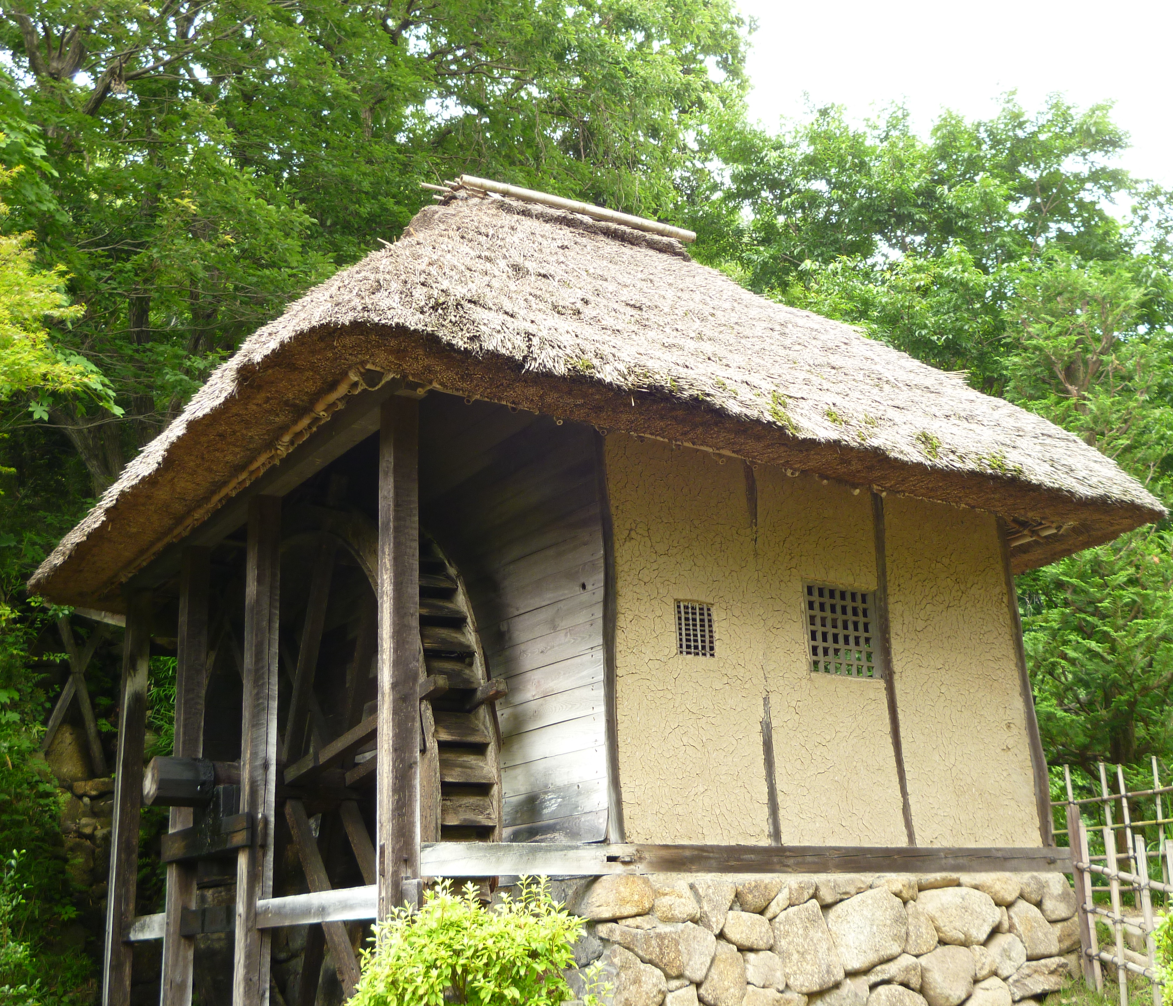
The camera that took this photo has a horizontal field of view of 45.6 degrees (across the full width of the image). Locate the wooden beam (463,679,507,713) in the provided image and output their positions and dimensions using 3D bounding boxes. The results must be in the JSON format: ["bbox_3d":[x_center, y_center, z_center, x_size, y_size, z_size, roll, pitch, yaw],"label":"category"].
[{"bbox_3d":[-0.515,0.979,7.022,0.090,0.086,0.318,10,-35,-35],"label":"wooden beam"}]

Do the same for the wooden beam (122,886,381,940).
[{"bbox_3d":[-1.793,2.170,7.299,0.090,0.135,3.412,10,-22,-35],"label":"wooden beam"}]

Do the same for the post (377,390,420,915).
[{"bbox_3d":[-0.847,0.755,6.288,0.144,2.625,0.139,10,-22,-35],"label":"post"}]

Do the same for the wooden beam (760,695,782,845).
[{"bbox_3d":[0.948,1.421,7.426,0.090,0.787,0.090,10,-22,-35],"label":"wooden beam"}]

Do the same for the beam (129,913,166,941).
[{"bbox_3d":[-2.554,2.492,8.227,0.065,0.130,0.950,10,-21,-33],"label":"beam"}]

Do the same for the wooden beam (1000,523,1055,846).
[{"bbox_3d":[2.544,1.026,8.213,0.105,1.980,0.105,10,-21,-33],"label":"wooden beam"}]

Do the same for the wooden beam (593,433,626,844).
[{"bbox_3d":[0.071,0.605,6.597,0.100,1.990,0.100,10,-21,-33],"label":"wooden beam"}]

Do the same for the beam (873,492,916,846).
[{"bbox_3d":[1.762,0.927,8.232,0.113,2.148,0.105,10,-22,-35],"label":"beam"}]

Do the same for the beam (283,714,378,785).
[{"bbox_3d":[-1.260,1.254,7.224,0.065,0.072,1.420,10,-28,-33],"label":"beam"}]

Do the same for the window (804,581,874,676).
[{"bbox_3d":[1.364,0.685,7.454,0.520,0.495,0.060,10,-21,-33],"label":"window"}]

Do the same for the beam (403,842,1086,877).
[{"bbox_3d":[1.107,1.892,7.376,4.650,0.141,0.142,10,-22,-35],"label":"beam"}]

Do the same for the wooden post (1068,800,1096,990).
[{"bbox_3d":[2.767,2.191,7.795,0.065,1.000,0.065,14,-24,-31],"label":"wooden post"}]

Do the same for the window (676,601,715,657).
[{"bbox_3d":[0.561,0.673,7.386,0.263,0.289,0.060,10,-22,-35],"label":"window"}]

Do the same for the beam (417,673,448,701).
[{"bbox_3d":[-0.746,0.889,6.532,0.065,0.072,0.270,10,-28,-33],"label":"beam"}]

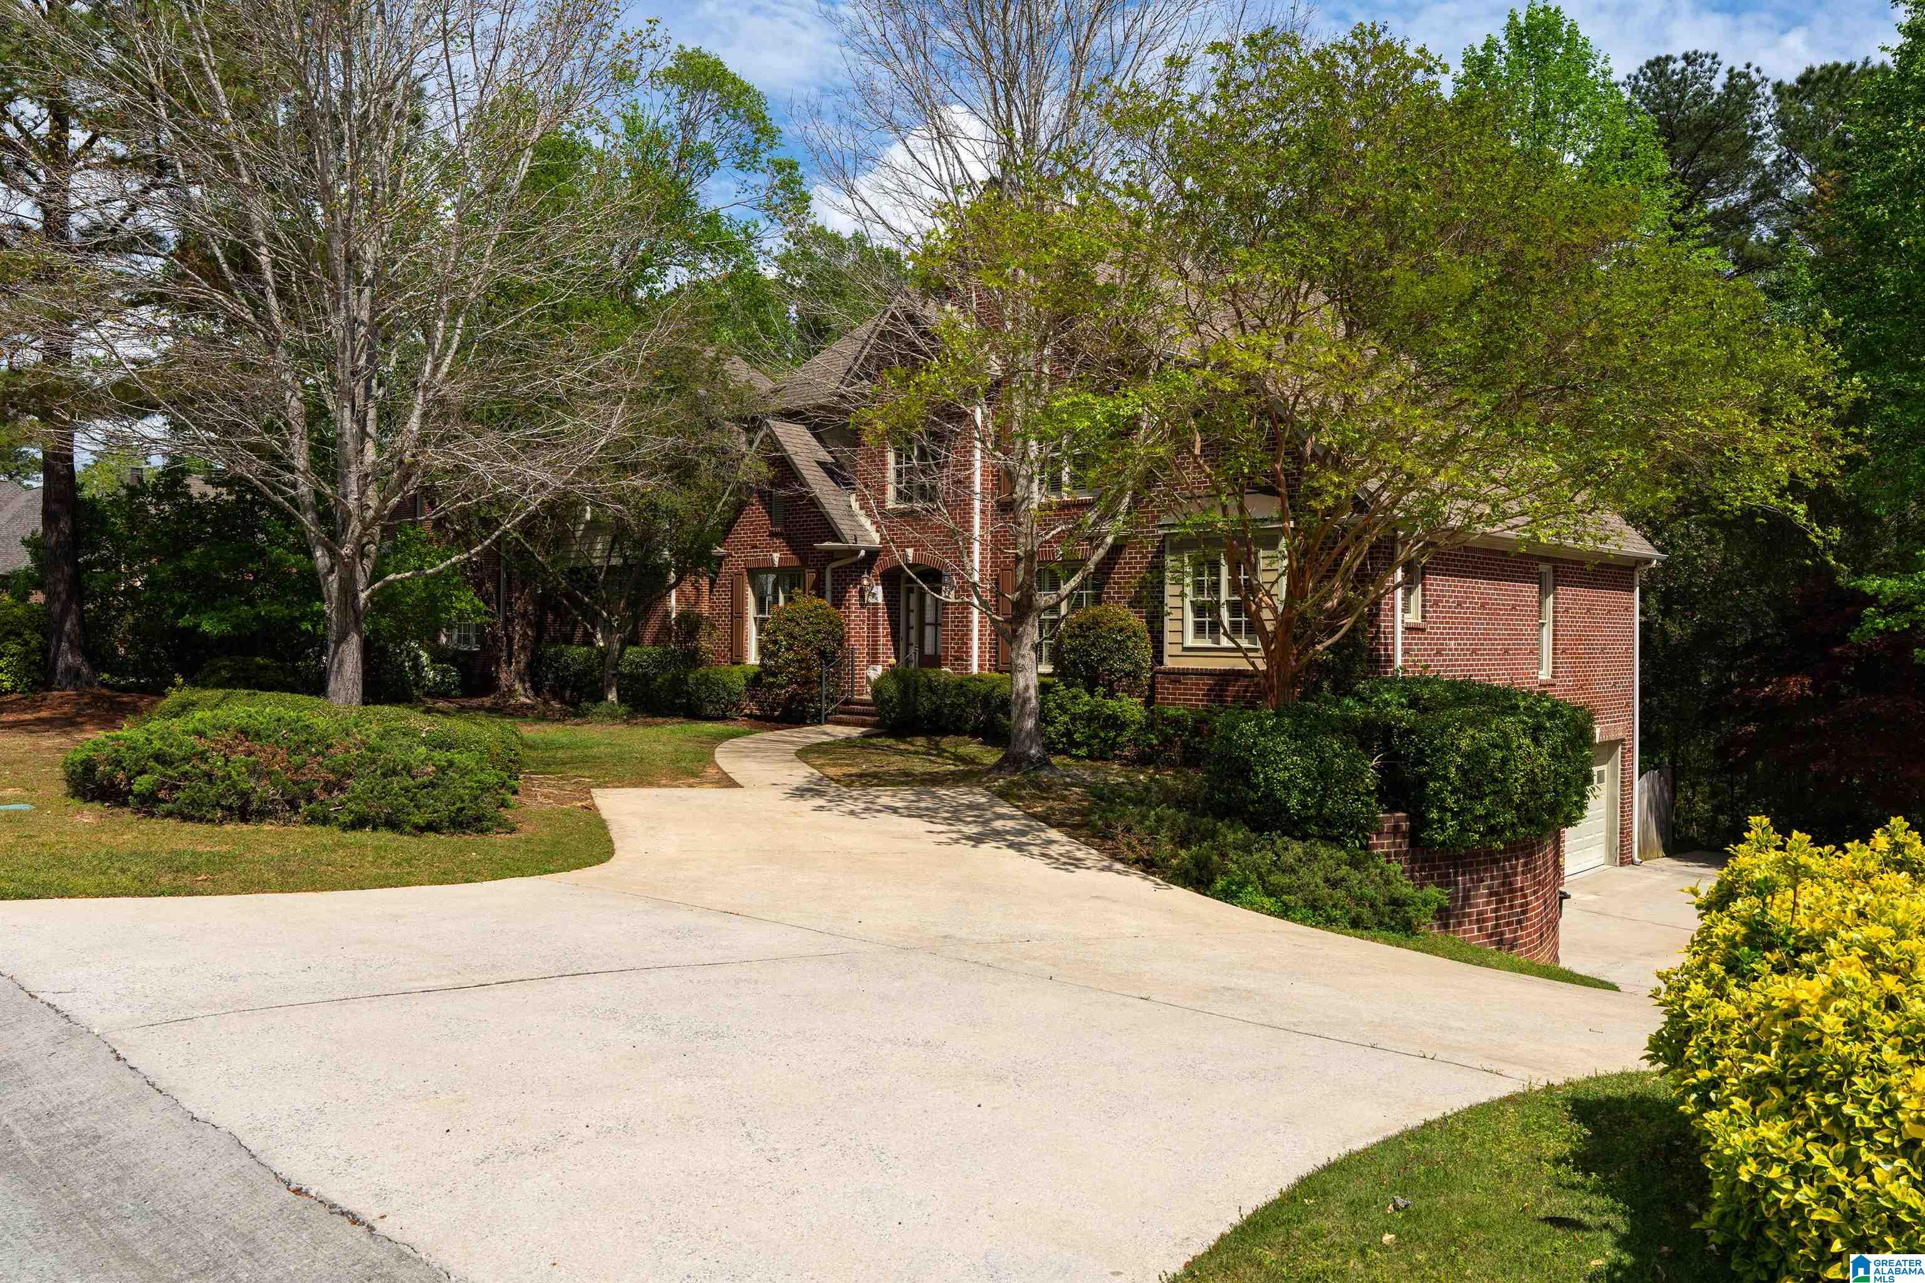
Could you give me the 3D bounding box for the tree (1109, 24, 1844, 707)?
[{"bbox_3d":[5.650,-2.500,16.000,7.600,8.200,7.200,1,0,19],"label":"tree"}]

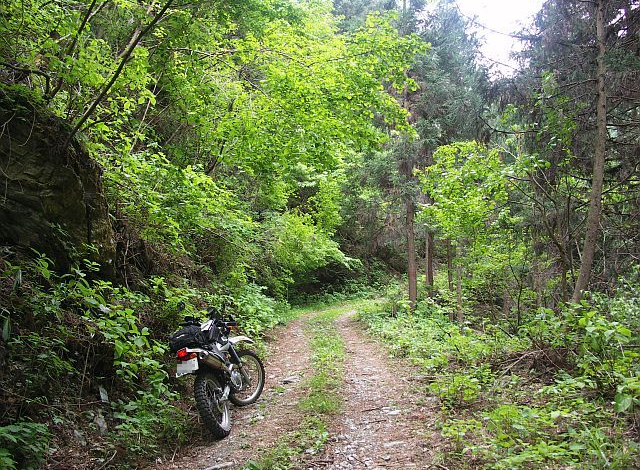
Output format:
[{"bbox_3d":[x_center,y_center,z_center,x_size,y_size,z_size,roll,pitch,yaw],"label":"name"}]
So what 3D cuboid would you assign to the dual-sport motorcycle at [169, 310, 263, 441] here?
[{"bbox_3d":[-1.100,1.440,5.650,0.820,1.200,2.100,-15,-6,4],"label":"dual-sport motorcycle"}]

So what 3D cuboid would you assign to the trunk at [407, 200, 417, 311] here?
[{"bbox_3d":[3.181,0.713,18.000,0.250,4.000,0.250,-1,-4,0],"label":"trunk"}]

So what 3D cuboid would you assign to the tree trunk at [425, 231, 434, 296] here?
[{"bbox_3d":[4.865,1.266,23.000,0.290,2.950,0.290,-1,-4,0],"label":"tree trunk"}]

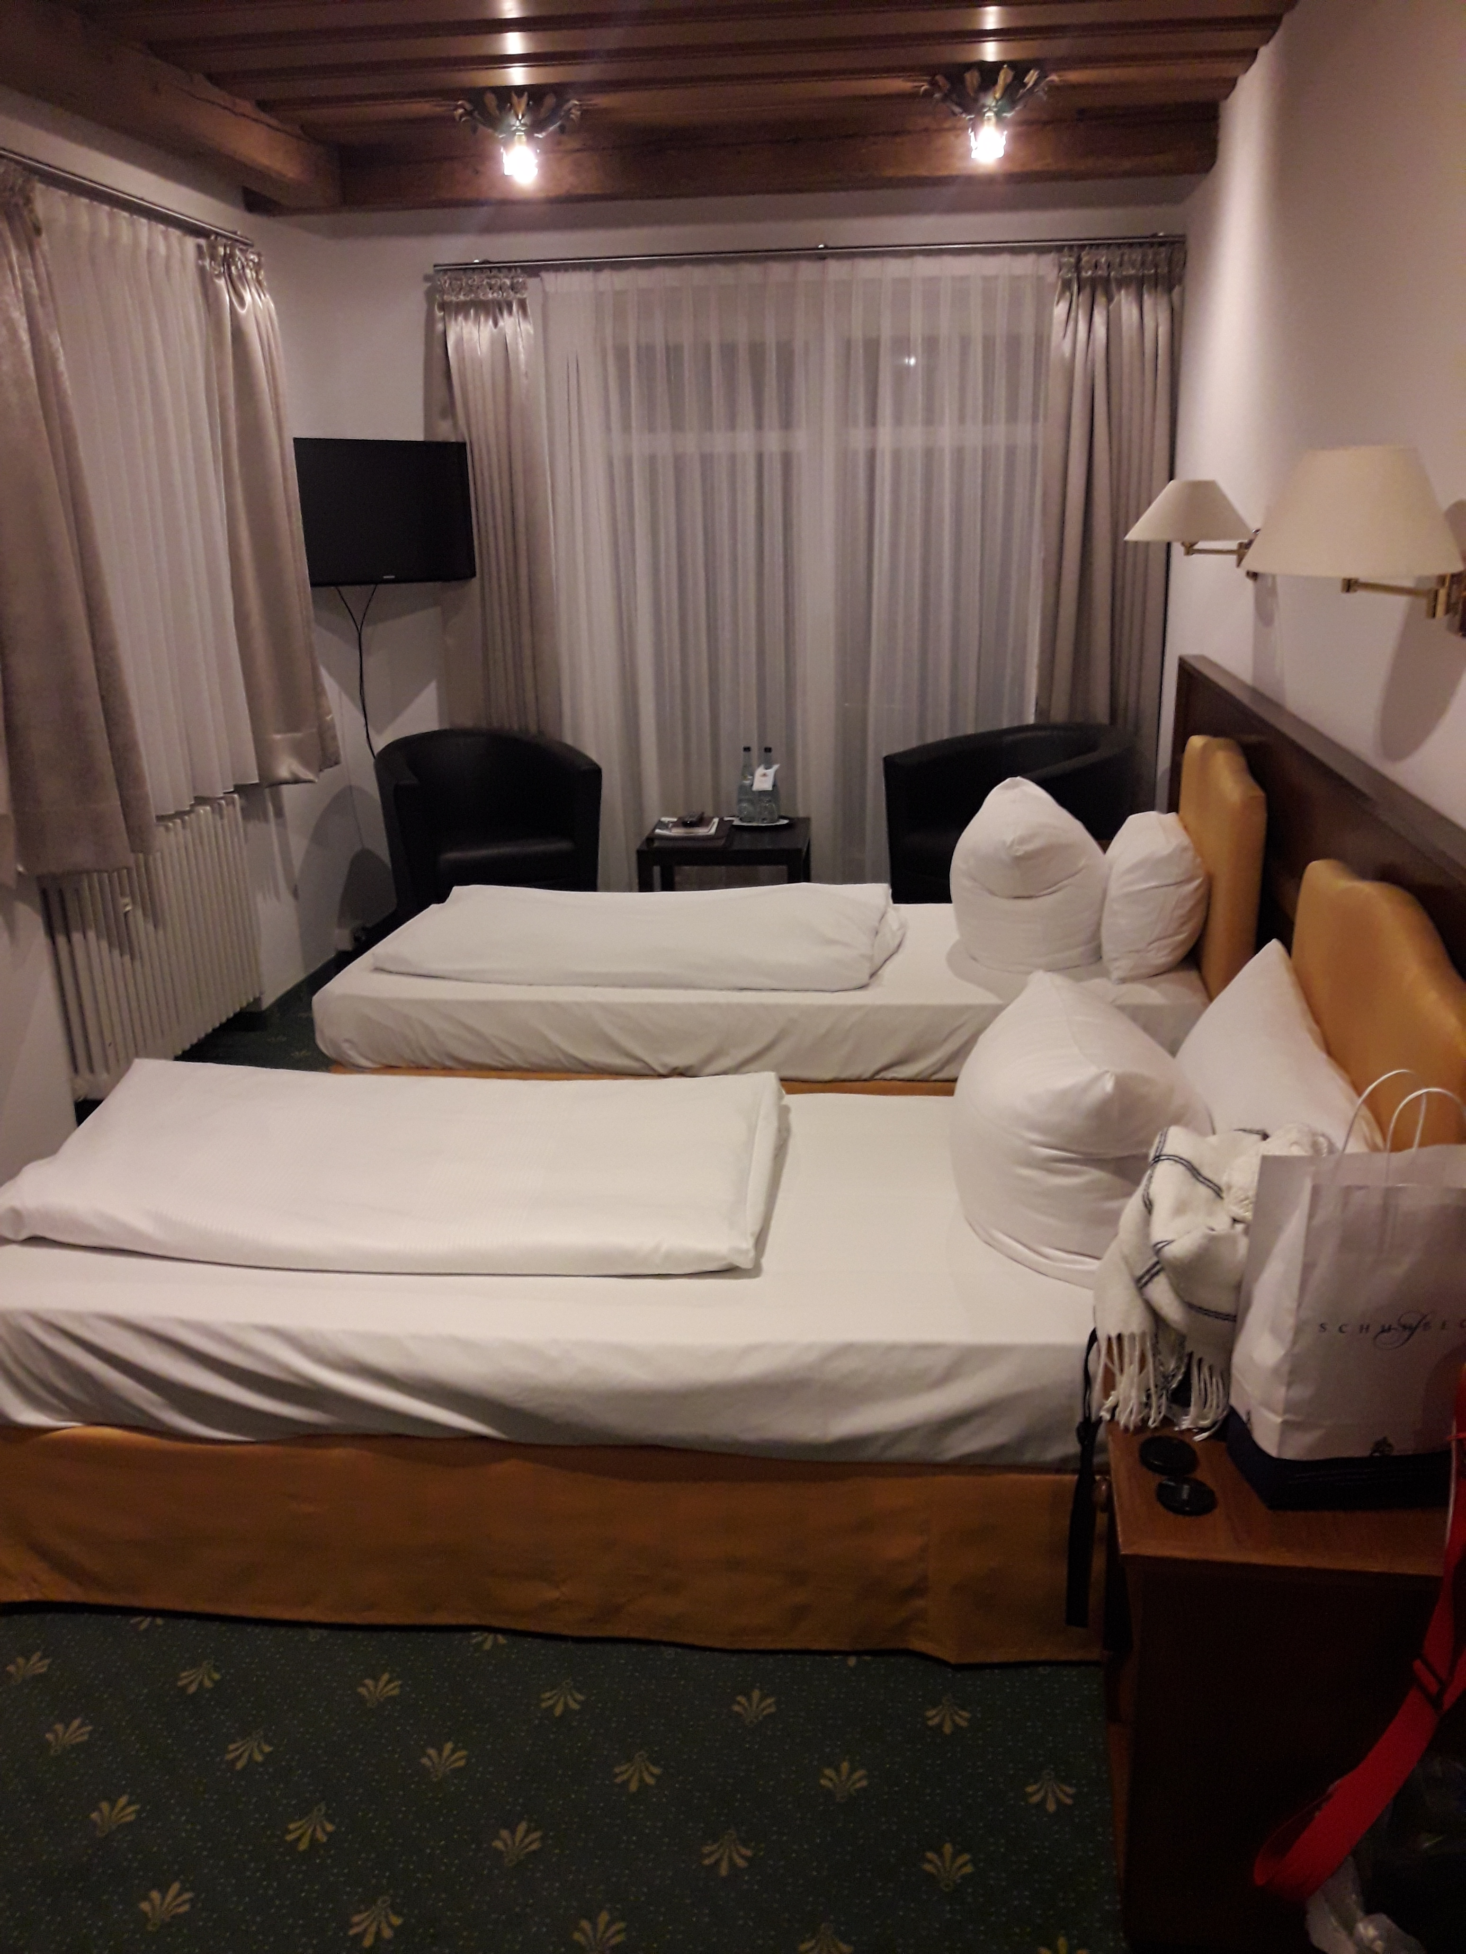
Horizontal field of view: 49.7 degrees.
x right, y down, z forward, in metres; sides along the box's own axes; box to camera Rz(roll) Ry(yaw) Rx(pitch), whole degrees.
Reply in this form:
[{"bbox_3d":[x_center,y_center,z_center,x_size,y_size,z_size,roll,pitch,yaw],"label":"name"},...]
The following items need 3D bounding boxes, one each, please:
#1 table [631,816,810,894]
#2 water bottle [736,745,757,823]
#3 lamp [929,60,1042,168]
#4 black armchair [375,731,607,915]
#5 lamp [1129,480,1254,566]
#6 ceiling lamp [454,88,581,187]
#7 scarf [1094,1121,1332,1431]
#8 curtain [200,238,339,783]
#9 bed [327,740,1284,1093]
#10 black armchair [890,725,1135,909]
[{"bbox_3d":[-0.013,-0.284,5.543,0.550,0.450,0.550,0,17,6],"label":"table"},{"bbox_3d":[0.048,-0.681,5.604,0.066,0.277,0.066,0,17,7],"label":"water bottle"},{"bbox_3d":[0.705,-2.331,4.305,0.350,0.210,0.350,0,17,6],"label":"lamp"},{"bbox_3d":[-0.892,-0.491,5.831,0.740,0.760,0.680,-7,18,-15],"label":"black armchair"},{"bbox_3d":[1.132,-1.084,3.836,0.360,0.230,0.320,0,17,6],"label":"lamp"},{"bbox_3d":[-0.593,-2.341,4.441,0.360,0.210,0.360,0,17,6],"label":"ceiling lamp"},{"bbox_3d":[0.565,0.336,1.892,0.270,0.370,0.210,0,17,7],"label":"scarf"},{"bbox_3d":[-1.451,-1.407,5.003,0.140,1.620,0.660,0,17,7],"label":"curtain"},{"bbox_3d":[0.143,-0.073,3.925,2.100,1.020,0.920,0,17,7],"label":"bed"},{"bbox_3d":[0.991,-0.442,5.420,0.650,0.770,0.710,-13,20,-32],"label":"black armchair"}]

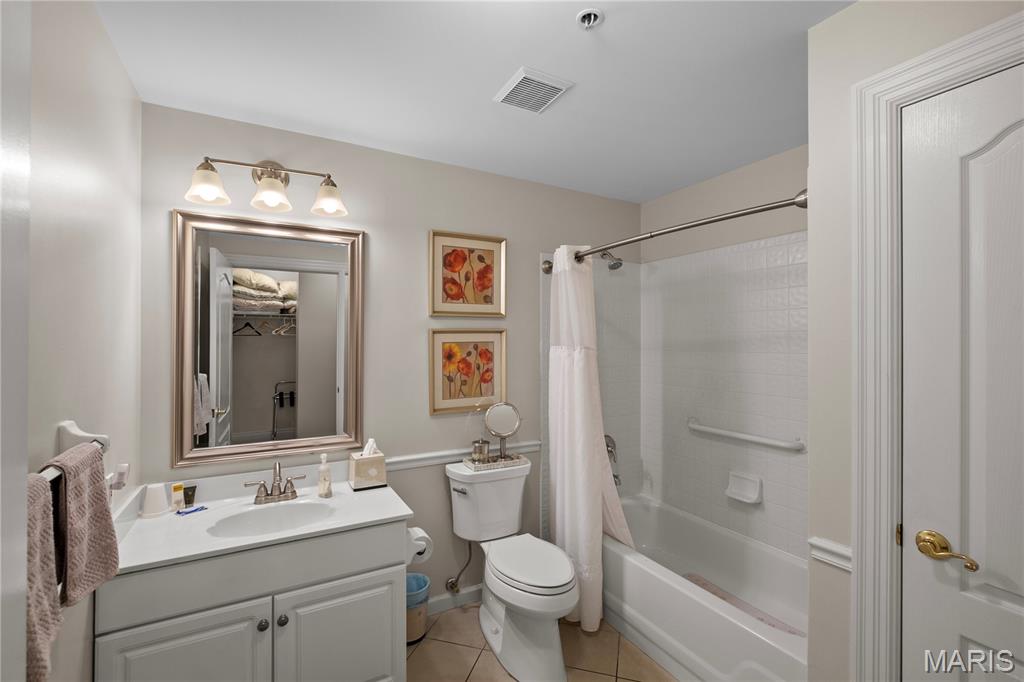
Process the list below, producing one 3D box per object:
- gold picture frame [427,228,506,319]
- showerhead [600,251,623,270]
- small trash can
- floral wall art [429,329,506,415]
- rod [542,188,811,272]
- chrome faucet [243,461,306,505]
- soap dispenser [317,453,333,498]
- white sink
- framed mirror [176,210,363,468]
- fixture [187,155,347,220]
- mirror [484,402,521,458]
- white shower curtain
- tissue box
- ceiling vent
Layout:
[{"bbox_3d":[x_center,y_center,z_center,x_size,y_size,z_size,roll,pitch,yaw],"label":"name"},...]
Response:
[{"bbox_3d":[-0.236,-0.360,2.399,0.459,0.462,0.027,0,0,-28],"label":"gold picture frame"},{"bbox_3d":[0.658,-0.535,2.797,0.086,0.142,0.165,0,0,-29],"label":"showerhead"},{"bbox_3d":[-0.514,1.353,2.148,0.198,0.255,0.198,0,0,0],"label":"small trash can"},{"bbox_3d":[-0.235,0.168,2.389,0.456,0.458,0.027,0,0,-29],"label":"floral wall art"},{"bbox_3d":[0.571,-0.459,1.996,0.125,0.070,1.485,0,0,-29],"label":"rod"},{"bbox_3d":[-0.989,0.594,1.792,0.232,0.172,0.125,0,0,-29],"label":"chrome faucet"},{"bbox_3d":[-0.839,0.598,1.919,0.063,0.186,0.060,0,0,-13],"label":"soap dispenser"},{"bbox_3d":[-0.906,0.745,1.629,0.428,0.135,0.310,0,0,-29],"label":"white sink"},{"bbox_3d":[-1.060,-0.007,1.932,0.746,1.060,0.032,0,0,-29],"label":"framed mirror"},{"bbox_3d":[-1.046,-0.663,1.851,0.602,0.194,0.190,0,0,-29],"label":"fixture"},{"bbox_3d":[-0.052,0.500,2.379,0.198,0.316,0.105,0,0,12],"label":"mirror"},{"bbox_3d":[0.386,0.468,2.381,0.281,1.970,0.512,0,0,-28],"label":"white shower curtain"},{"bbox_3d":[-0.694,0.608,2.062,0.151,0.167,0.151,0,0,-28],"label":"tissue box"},{"bbox_3d":[0.081,-0.961,1.669,0.229,0.022,0.243,0,0,-28],"label":"ceiling vent"}]

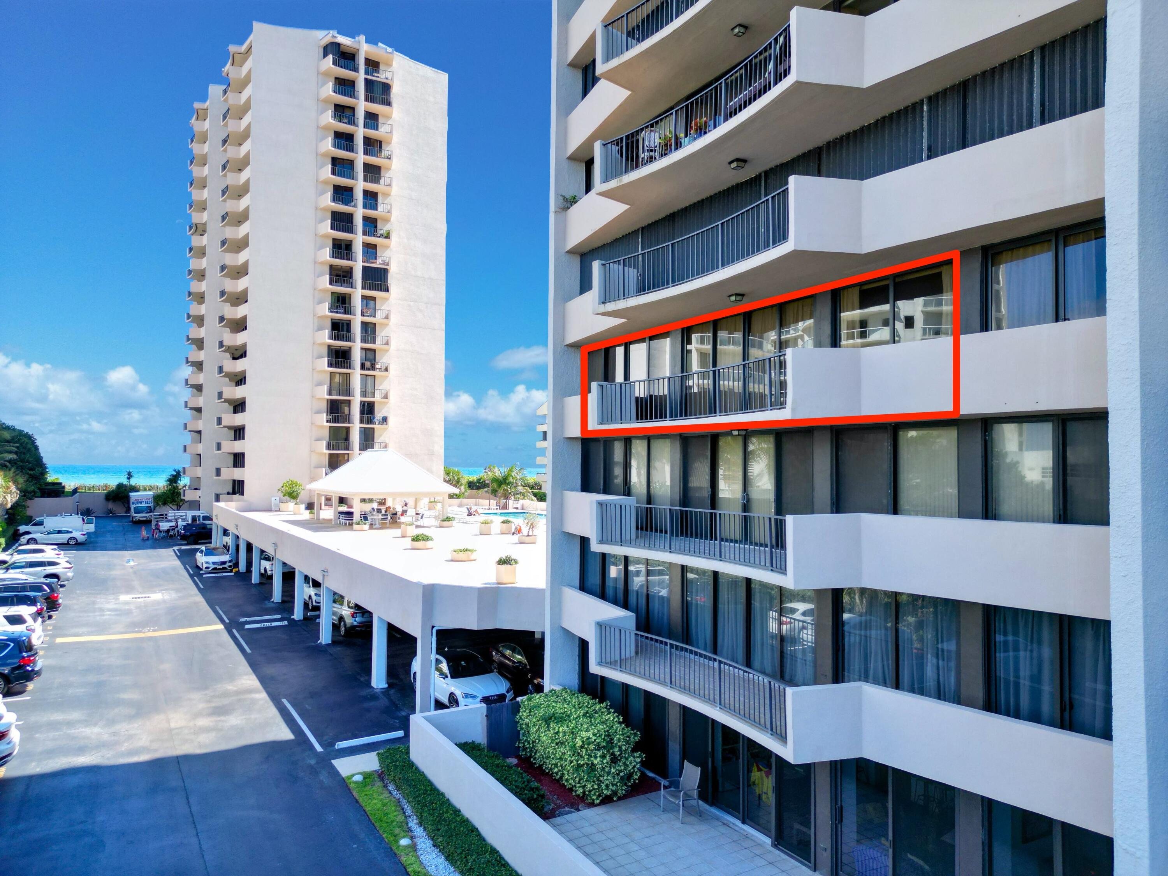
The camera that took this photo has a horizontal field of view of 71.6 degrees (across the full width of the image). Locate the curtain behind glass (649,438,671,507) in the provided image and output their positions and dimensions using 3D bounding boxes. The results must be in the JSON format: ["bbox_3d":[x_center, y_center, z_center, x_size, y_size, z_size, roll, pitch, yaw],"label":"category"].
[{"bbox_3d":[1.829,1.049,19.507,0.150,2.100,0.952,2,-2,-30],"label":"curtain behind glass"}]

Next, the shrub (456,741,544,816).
[{"bbox_3d":[-2.187,7.944,18.828,1.378,0.424,4.319,2,-2,-29],"label":"shrub"}]

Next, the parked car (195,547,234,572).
[{"bbox_3d":[-25.771,8.344,56.495,1.920,1.480,5.200,2,-2,-31],"label":"parked car"}]

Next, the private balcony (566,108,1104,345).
[{"bbox_3d":[2.609,-3.389,15.804,2.250,1.192,14.750,2,-2,-30],"label":"private balcony"}]

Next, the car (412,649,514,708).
[{"bbox_3d":[-3.925,7.527,25.724,1.850,1.380,4.700,2,-2,-32],"label":"car"}]

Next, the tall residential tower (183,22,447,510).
[{"bbox_3d":[-31.454,-14.009,93.781,21.000,48.800,33.000,2,-2,-30],"label":"tall residential tower"}]

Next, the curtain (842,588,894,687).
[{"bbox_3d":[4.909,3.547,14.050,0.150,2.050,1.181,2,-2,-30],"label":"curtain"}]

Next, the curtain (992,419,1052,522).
[{"bbox_3d":[6.397,0.899,11.834,0.120,2.266,0.901,2,-2,-29],"label":"curtain"}]

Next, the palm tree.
[{"bbox_3d":[-6.657,4.316,70.987,4.315,3.995,4.099,0,-2,0],"label":"palm tree"}]

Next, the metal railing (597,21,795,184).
[{"bbox_3d":[1.898,-6.143,15.539,0.345,0.848,6.015,2,-2,-29],"label":"metal railing"}]

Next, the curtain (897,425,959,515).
[{"bbox_3d":[5.609,0.943,13.244,0.120,2.266,1.113,2,-2,-29],"label":"curtain"}]

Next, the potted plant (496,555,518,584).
[{"bbox_3d":[-2.200,3.729,23.023,0.610,0.800,0.610,1,-2,-5],"label":"potted plant"}]

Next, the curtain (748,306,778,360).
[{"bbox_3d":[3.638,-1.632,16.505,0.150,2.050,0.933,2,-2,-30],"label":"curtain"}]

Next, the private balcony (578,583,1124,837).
[{"bbox_3d":[2.438,4.541,15.980,2.332,1.089,14.689,2,-2,-29],"label":"private balcony"}]

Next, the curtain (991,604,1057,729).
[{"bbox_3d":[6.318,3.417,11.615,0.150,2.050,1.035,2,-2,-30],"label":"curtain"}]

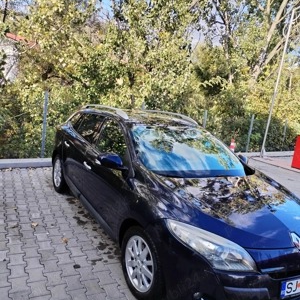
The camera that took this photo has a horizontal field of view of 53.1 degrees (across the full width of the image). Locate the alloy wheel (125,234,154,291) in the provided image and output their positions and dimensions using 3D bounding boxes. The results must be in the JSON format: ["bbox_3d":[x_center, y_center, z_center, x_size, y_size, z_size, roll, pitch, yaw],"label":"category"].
[{"bbox_3d":[-0.028,0.943,2.529,0.170,0.448,0.448,0,12,-34],"label":"alloy wheel"}]

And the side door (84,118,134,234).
[{"bbox_3d":[-0.426,0.238,3.234,0.260,1.060,1.150,0,12,-31],"label":"side door"}]

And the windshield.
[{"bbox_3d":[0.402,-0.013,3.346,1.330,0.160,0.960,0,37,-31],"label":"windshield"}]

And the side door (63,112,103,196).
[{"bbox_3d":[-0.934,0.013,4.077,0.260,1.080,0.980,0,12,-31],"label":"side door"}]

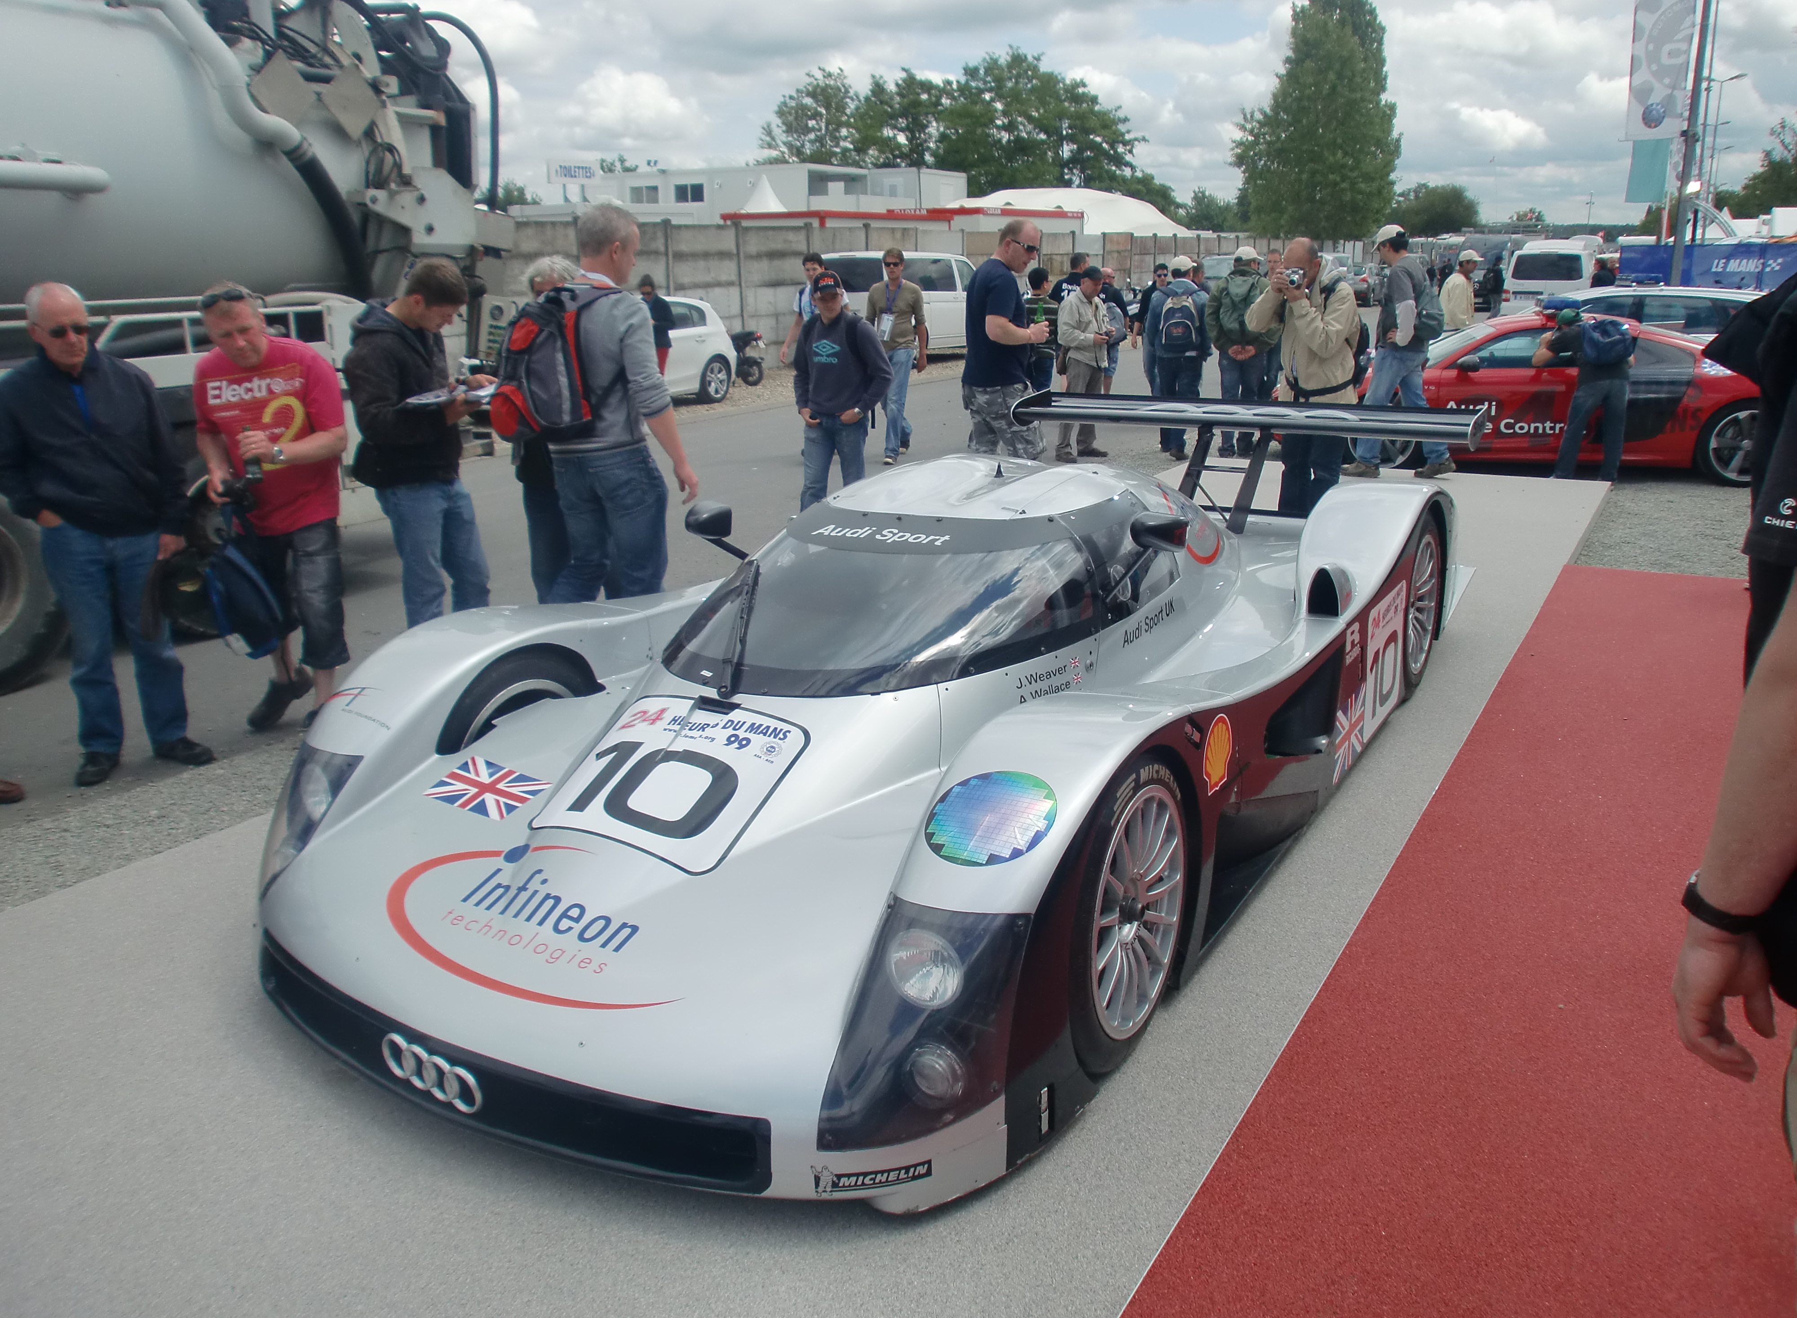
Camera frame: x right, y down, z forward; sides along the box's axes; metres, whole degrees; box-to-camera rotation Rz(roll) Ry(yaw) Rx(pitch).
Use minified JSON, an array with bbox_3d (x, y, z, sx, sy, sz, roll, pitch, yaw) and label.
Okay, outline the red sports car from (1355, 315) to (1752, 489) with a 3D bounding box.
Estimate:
[{"bbox_3d":[5.444,-2.202,11.174,4.430,1.250,1.920,5,17,23],"label":"red sports car"}]

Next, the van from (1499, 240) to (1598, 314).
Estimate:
[{"bbox_3d":[14.563,-8.155,29.944,1.850,2.150,4.800,7,18,28],"label":"van"}]

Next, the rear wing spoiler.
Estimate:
[{"bbox_3d":[1.428,-0.844,5.833,1.960,0.500,0.550,8,18,31],"label":"rear wing spoiler"}]

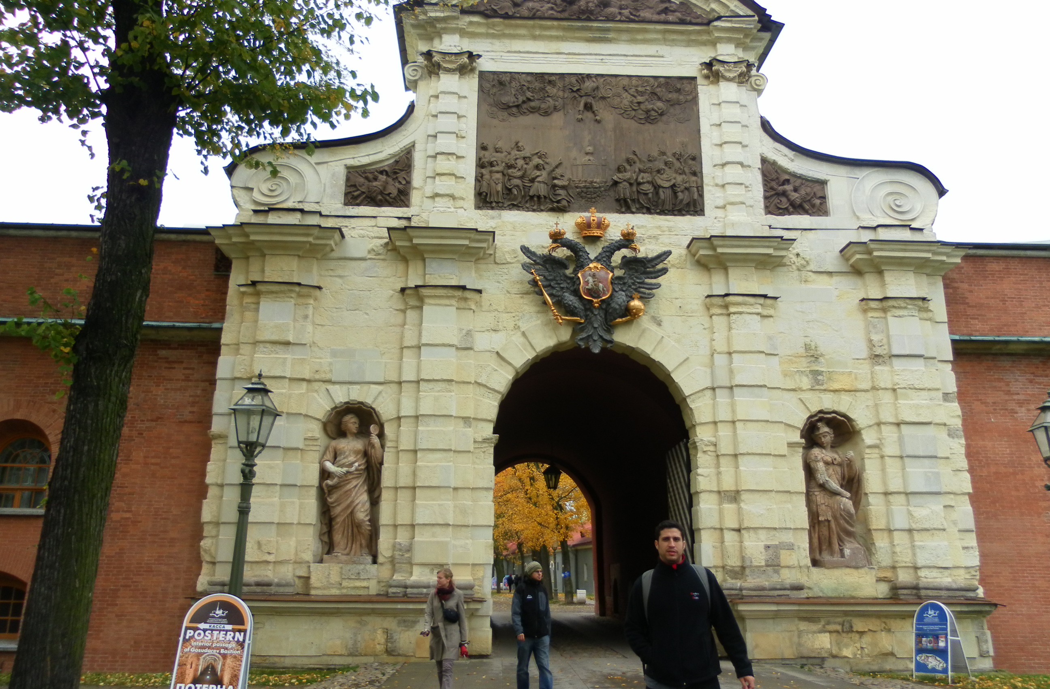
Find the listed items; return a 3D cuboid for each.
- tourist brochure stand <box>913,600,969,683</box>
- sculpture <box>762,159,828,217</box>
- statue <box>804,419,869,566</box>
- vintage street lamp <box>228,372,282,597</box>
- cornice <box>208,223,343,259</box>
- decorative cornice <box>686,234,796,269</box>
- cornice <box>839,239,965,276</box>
[{"bbox_3d":[6.770,4.871,13.985,0.600,1.250,0.650,11,-18,-34],"label":"tourist brochure stand"},{"bbox_3d":[6.566,-3.817,20.615,1.600,1.420,0.270,1,-15,-3],"label":"sculpture"},{"bbox_3d":[6.871,3.252,19.018,1.470,3.450,0.900,1,-15,-3],"label":"statue"},{"bbox_3d":[-3.579,2.375,10.815,0.480,4.170,0.480,-1,-15,5],"label":"vintage street lamp"},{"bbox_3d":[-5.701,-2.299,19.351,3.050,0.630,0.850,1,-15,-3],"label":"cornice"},{"bbox_3d":[4.938,-2.050,19.221,2.350,0.570,0.750,1,-15,-2],"label":"decorative cornice"},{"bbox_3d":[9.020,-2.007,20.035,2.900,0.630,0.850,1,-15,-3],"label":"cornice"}]

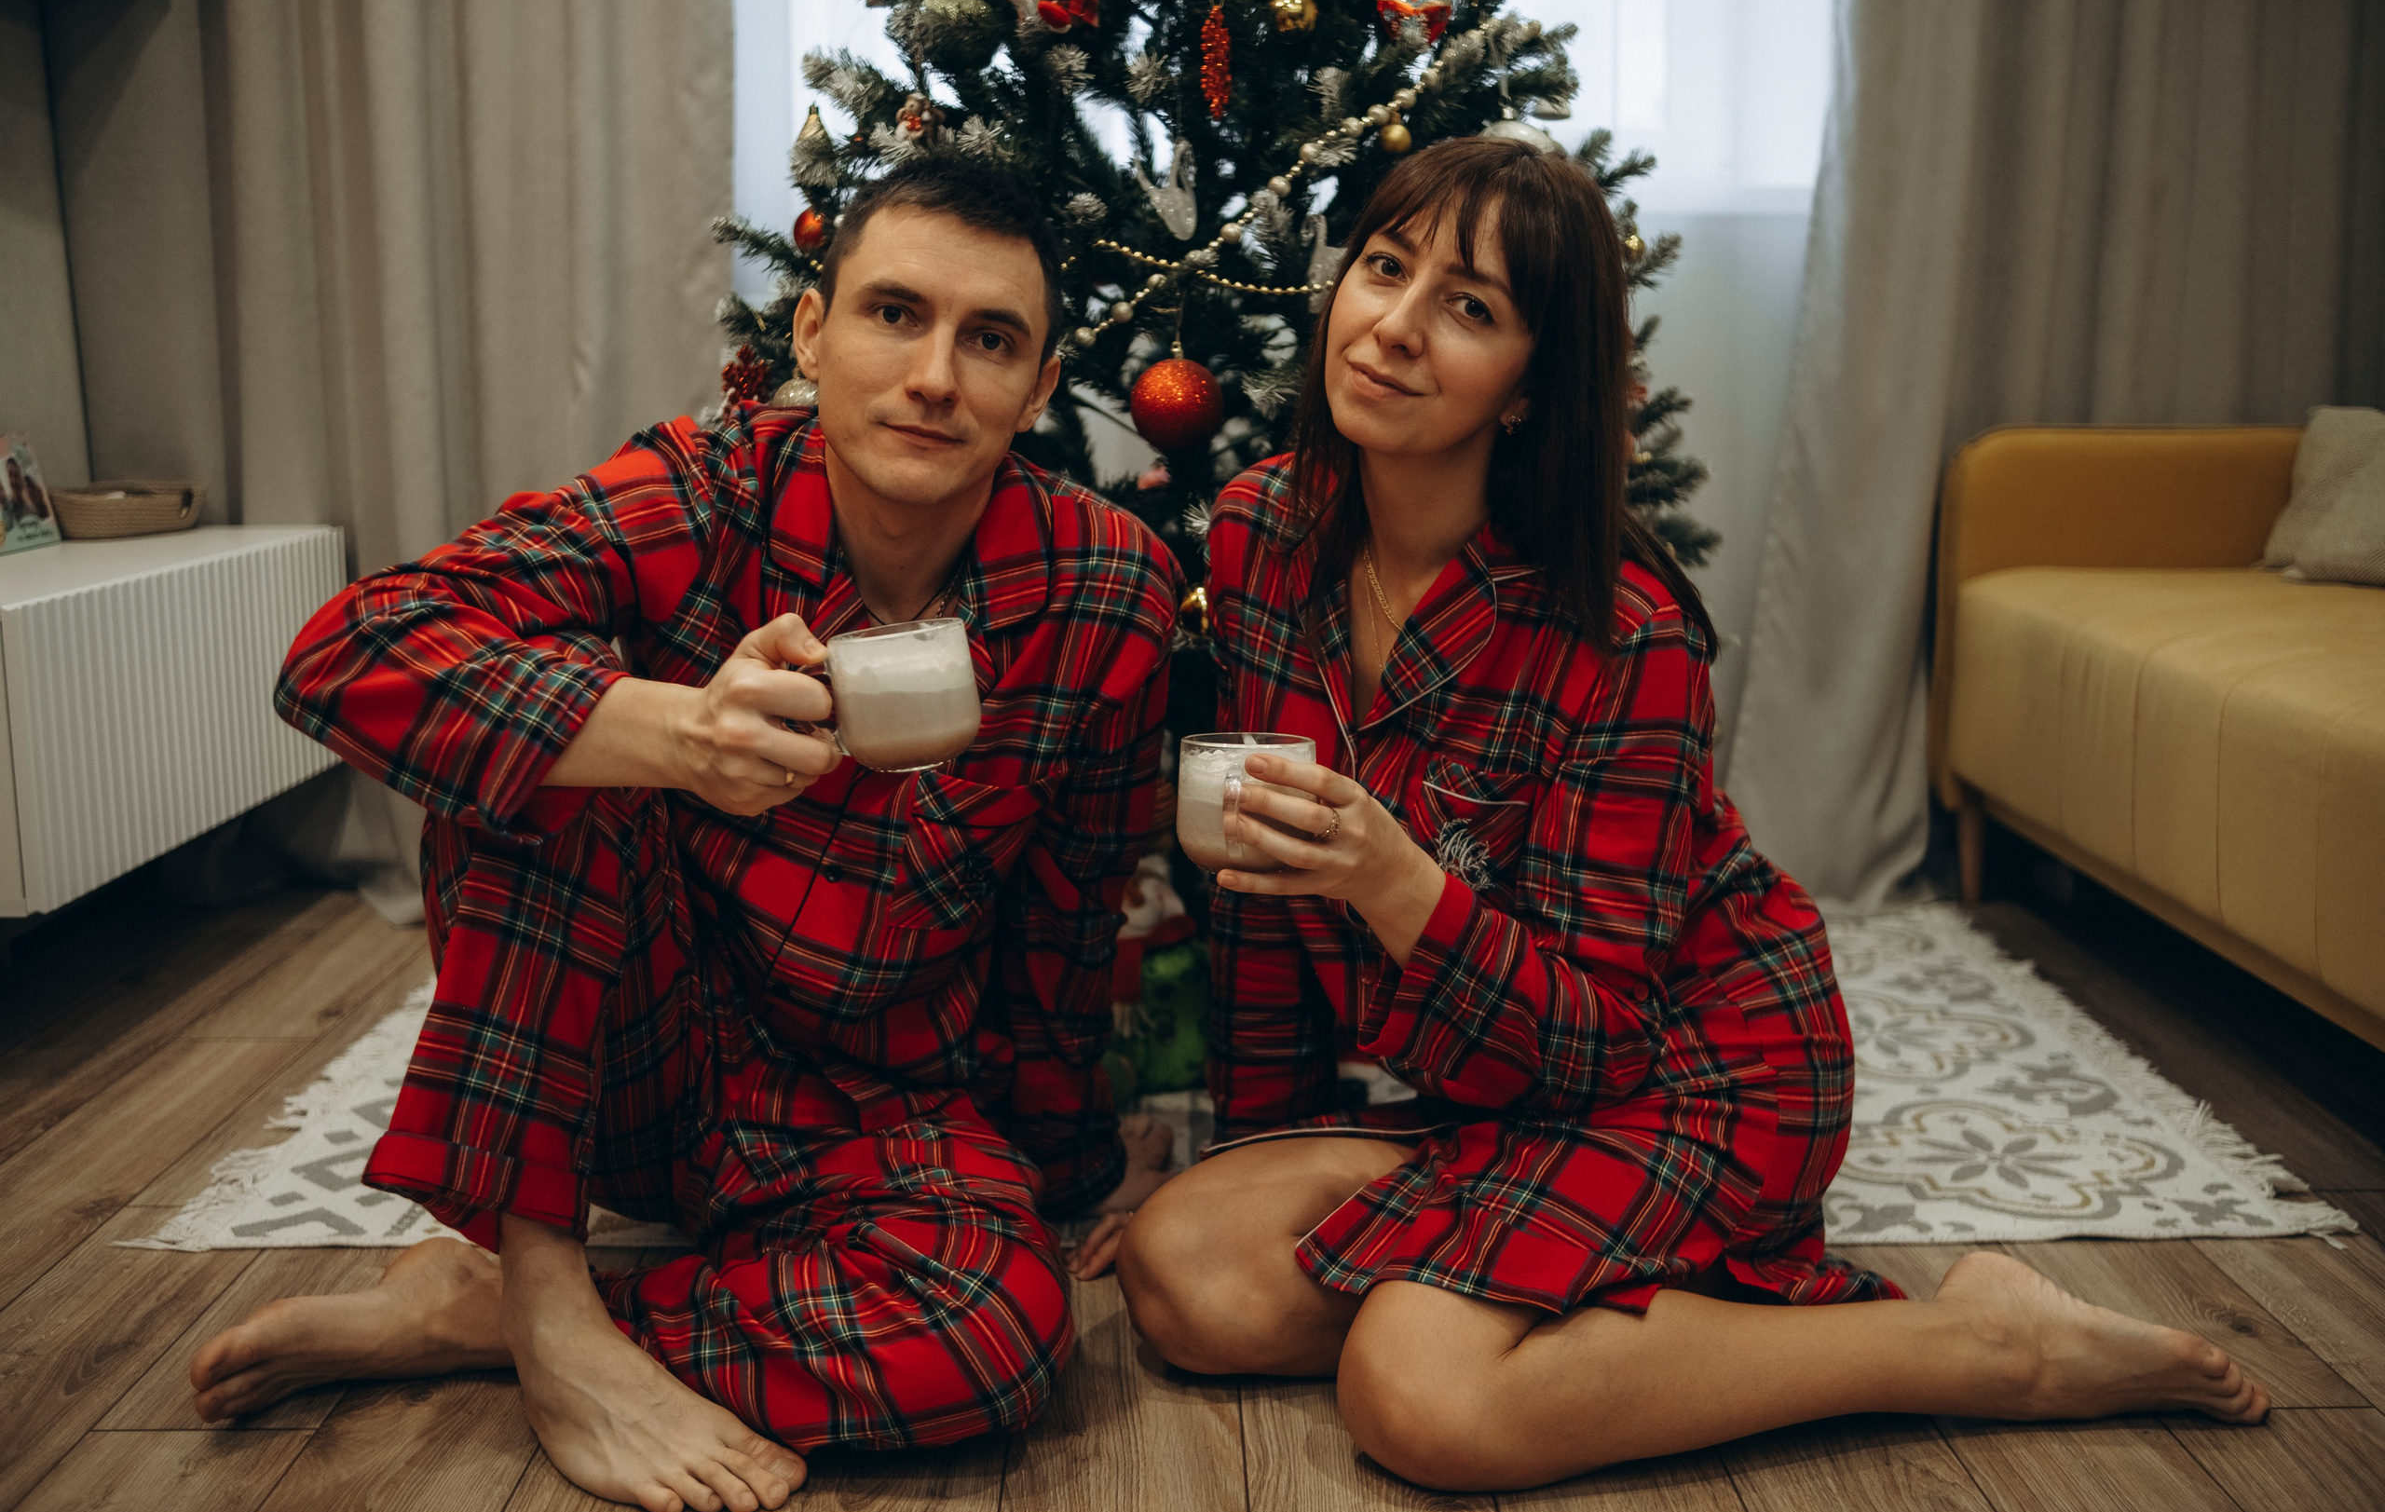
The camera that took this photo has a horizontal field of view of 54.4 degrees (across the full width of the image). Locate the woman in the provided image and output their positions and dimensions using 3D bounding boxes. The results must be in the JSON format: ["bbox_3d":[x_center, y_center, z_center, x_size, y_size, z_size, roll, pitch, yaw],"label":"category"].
[{"bbox_3d":[0.309,0.005,1.612,0.850,0.868,0.654,6,12,30],"label":"woman"}]

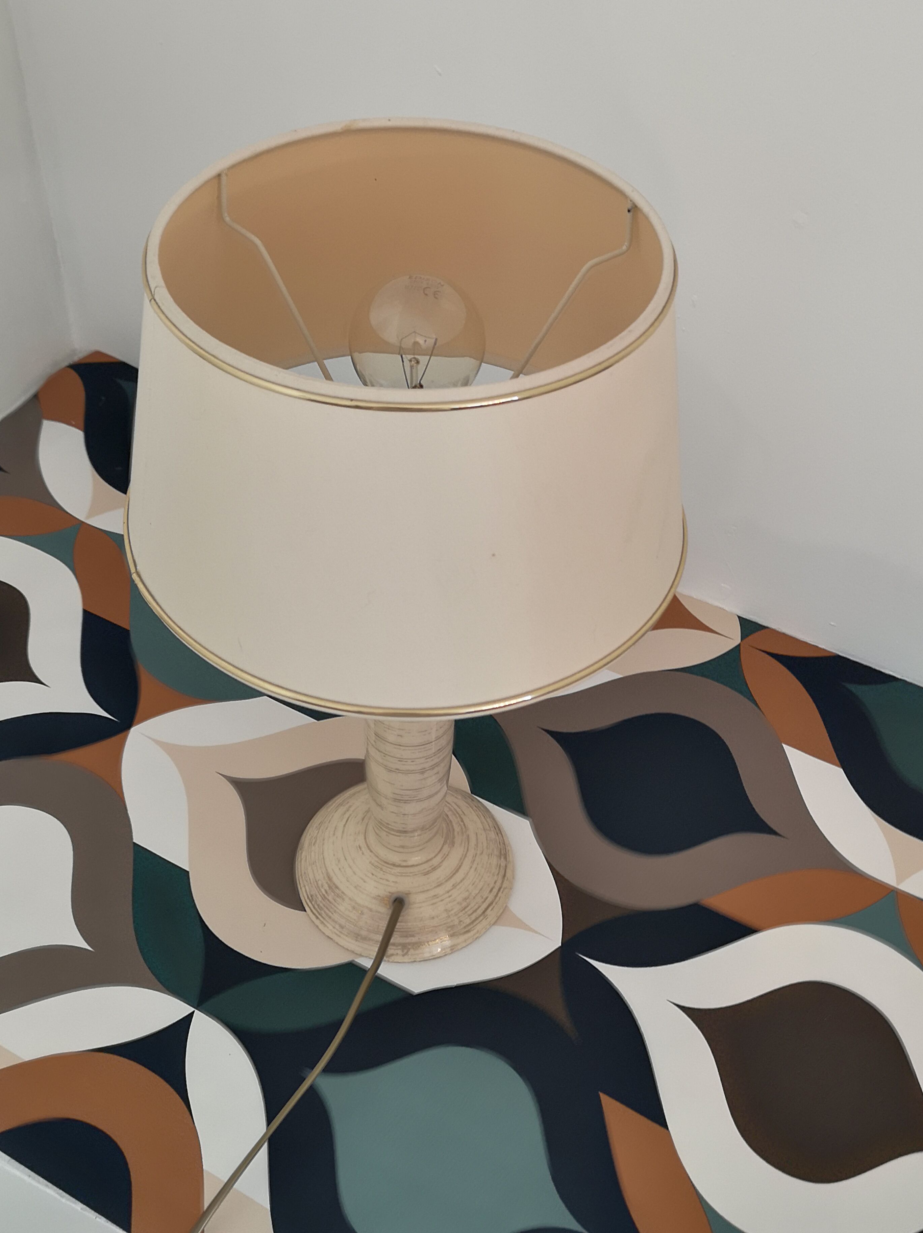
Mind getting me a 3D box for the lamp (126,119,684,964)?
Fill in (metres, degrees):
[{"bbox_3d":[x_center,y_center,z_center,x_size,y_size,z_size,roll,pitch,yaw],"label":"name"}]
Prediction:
[{"bbox_3d":[-0.028,0.002,0.737,0.268,0.437,0.268,3,45,0],"label":"lamp"}]

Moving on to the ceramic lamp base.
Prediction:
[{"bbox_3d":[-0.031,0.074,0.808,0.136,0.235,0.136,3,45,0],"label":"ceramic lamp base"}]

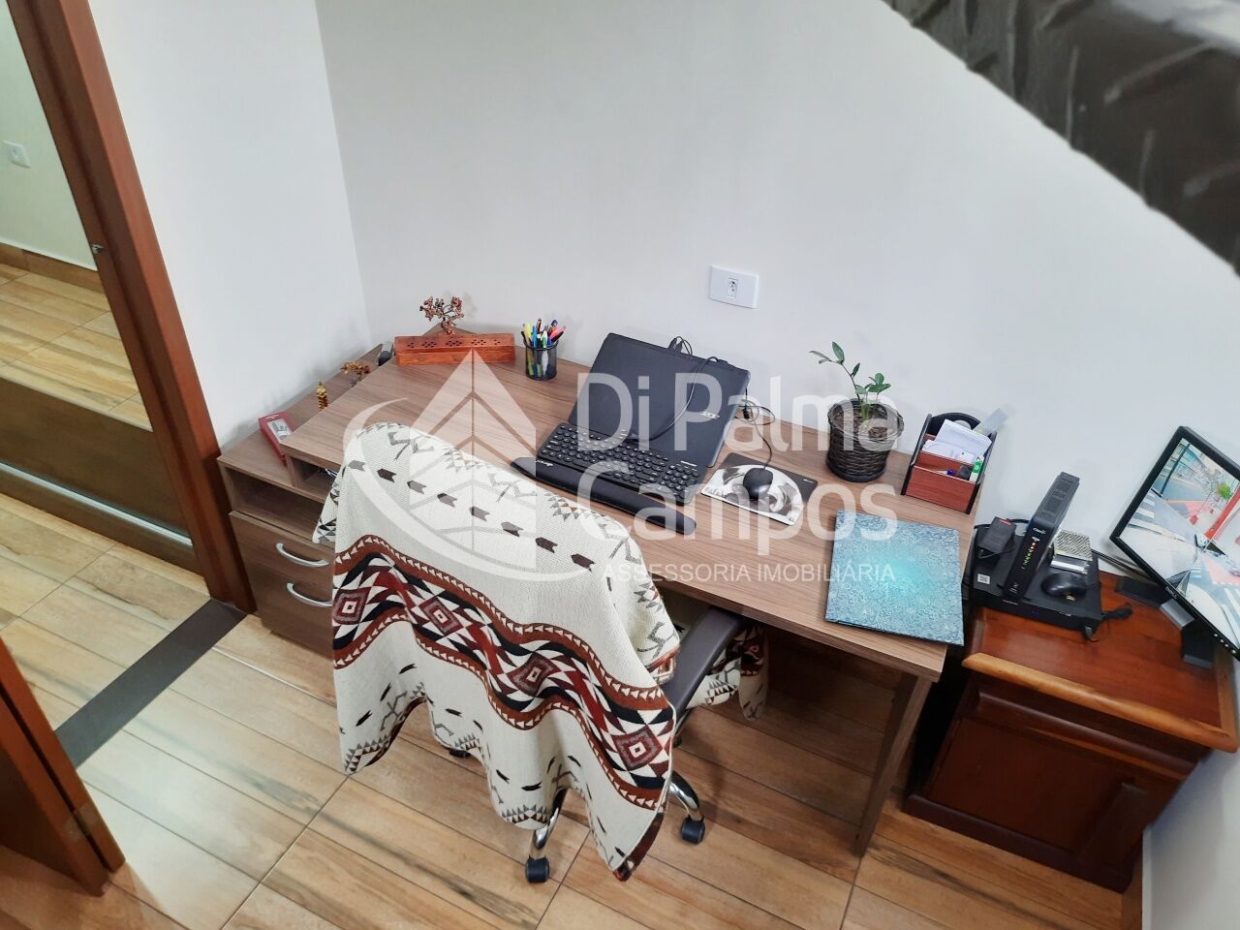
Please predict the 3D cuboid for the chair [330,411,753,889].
[{"bbox_3d":[-0.121,0.295,1.670,0.720,0.760,0.550,21,40,22],"label":"chair"}]

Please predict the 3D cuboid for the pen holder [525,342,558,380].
[{"bbox_3d":[-0.209,-0.287,2.301,0.092,0.093,0.092,2,36,-1],"label":"pen holder"}]

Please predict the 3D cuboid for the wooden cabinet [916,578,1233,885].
[{"bbox_3d":[1.018,0.579,2.021,0.504,0.552,0.422,16,38,17],"label":"wooden cabinet"}]

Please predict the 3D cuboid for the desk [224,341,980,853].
[{"bbox_3d":[-0.089,0.247,2.270,1.730,0.740,0.680,17,39,18],"label":"desk"}]

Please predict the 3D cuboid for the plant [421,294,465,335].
[{"bbox_3d":[-0.485,-0.409,2.387,0.120,0.137,0.090,-1,36,-5],"label":"plant"}]

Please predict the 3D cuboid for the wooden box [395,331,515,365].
[{"bbox_3d":[-0.441,-0.315,2.331,0.305,0.058,0.060,-3,37,-8],"label":"wooden box"}]

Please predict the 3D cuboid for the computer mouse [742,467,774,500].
[{"bbox_3d":[0.309,0.039,1.922,0.060,0.036,0.102,14,38,15],"label":"computer mouse"}]

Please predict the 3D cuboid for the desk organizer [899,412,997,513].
[{"bbox_3d":[0.736,-0.011,1.921,0.149,0.163,0.135,17,39,19],"label":"desk organizer"}]

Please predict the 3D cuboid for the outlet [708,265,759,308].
[{"bbox_3d":[0.268,-0.420,2.041,0.118,0.081,0.011,17,39,19],"label":"outlet"}]

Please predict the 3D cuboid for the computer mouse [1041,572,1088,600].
[{"bbox_3d":[0.986,0.269,1.910,0.099,0.036,0.060,6,36,4],"label":"computer mouse"}]

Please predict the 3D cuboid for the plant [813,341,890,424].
[{"bbox_3d":[0.511,-0.185,1.940,0.190,0.190,0.130,17,39,18],"label":"plant"}]

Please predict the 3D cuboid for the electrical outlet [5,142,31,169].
[{"bbox_3d":[-2.373,-1.216,3.377,0.118,0.081,0.011,17,39,19],"label":"electrical outlet"}]

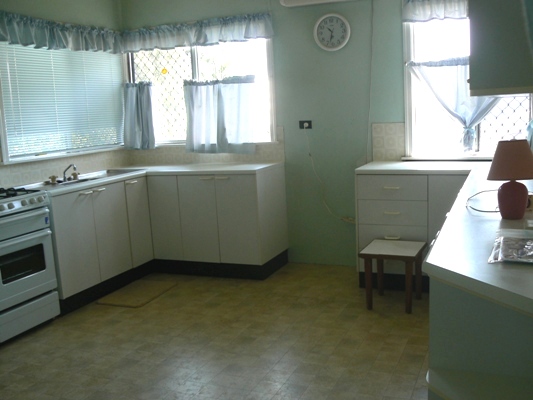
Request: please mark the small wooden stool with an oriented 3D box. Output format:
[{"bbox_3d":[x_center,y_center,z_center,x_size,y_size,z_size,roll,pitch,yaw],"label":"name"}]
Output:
[{"bbox_3d":[0.875,0.524,3.789,0.365,0.402,0.400,1,10,23],"label":"small wooden stool"}]

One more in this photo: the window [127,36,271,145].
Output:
[{"bbox_3d":[-0.657,-0.984,5.132,1.510,0.932,0.080,1,10,23],"label":"window"}]

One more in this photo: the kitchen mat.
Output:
[{"bbox_3d":[-1.001,0.728,4.387,0.375,0.010,0.625,1,10,23],"label":"kitchen mat"}]

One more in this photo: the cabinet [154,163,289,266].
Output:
[{"bbox_3d":[-0.410,0.099,4.886,1.030,0.771,0.590,1,10,23],"label":"cabinet"}]

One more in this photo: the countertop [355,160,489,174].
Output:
[{"bbox_3d":[1.175,-0.240,4.149,0.886,0.036,0.600,1,10,23],"label":"countertop"}]

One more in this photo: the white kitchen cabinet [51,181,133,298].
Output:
[{"bbox_3d":[-1.546,0.270,4.300,0.570,0.739,0.805,1,10,23],"label":"white kitchen cabinet"}]

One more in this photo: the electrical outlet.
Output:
[{"bbox_3d":[0.336,-0.642,4.753,0.116,0.070,0.020,1,10,23],"label":"electrical outlet"}]

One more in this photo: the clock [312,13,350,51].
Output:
[{"bbox_3d":[0.539,-1.362,4.520,0.300,0.300,0.045,1,10,23],"label":"clock"}]

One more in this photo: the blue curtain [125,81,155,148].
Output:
[{"bbox_3d":[-1.221,-0.811,5.341,0.365,0.616,0.070,1,10,23],"label":"blue curtain"}]

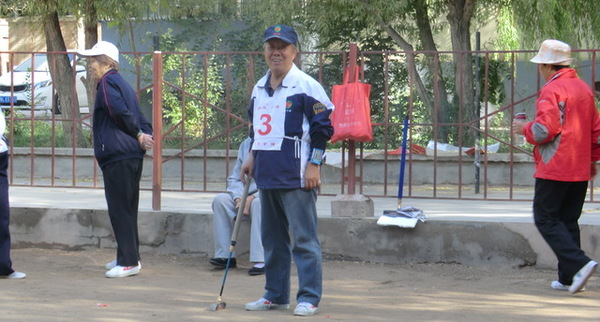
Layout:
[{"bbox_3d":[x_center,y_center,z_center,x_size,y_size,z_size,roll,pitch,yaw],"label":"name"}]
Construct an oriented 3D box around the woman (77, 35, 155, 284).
[{"bbox_3d":[-1.272,-0.025,14.700,0.500,1.600,0.470,1,3,6],"label":"woman"}]

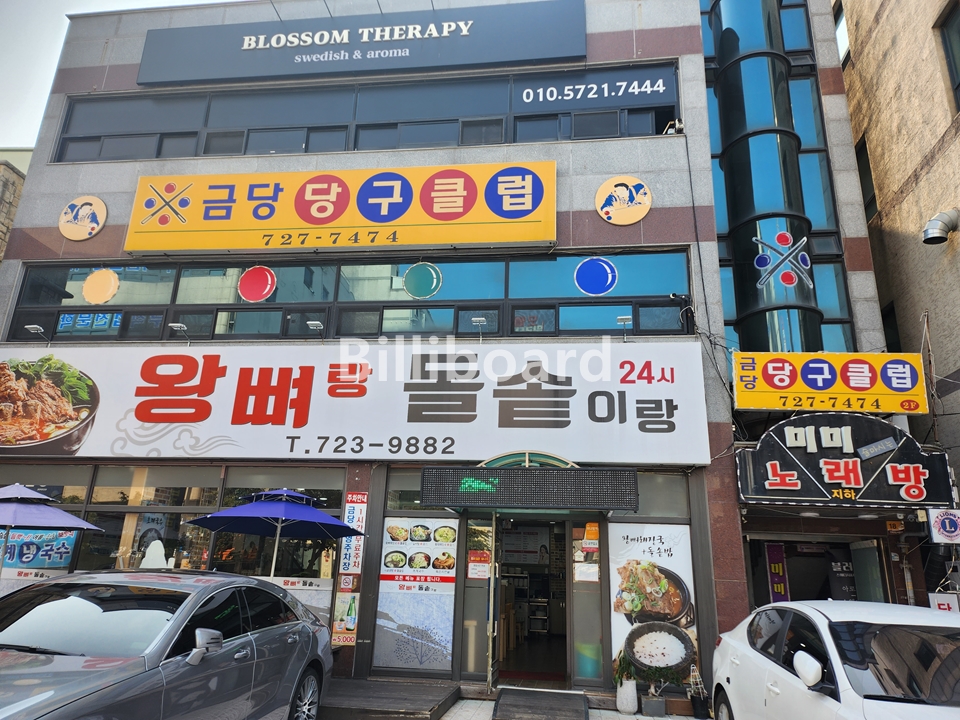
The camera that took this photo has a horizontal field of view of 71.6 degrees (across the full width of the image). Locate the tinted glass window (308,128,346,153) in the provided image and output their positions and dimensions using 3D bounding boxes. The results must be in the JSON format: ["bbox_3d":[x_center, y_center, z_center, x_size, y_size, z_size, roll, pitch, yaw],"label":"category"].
[{"bbox_3d":[-2.592,-3.709,11.246,0.639,0.397,0.060,0,-17,7],"label":"tinted glass window"}]

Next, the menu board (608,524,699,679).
[{"bbox_3d":[2.185,3.071,8.475,1.030,1.873,0.040,0,-17,7],"label":"menu board"}]

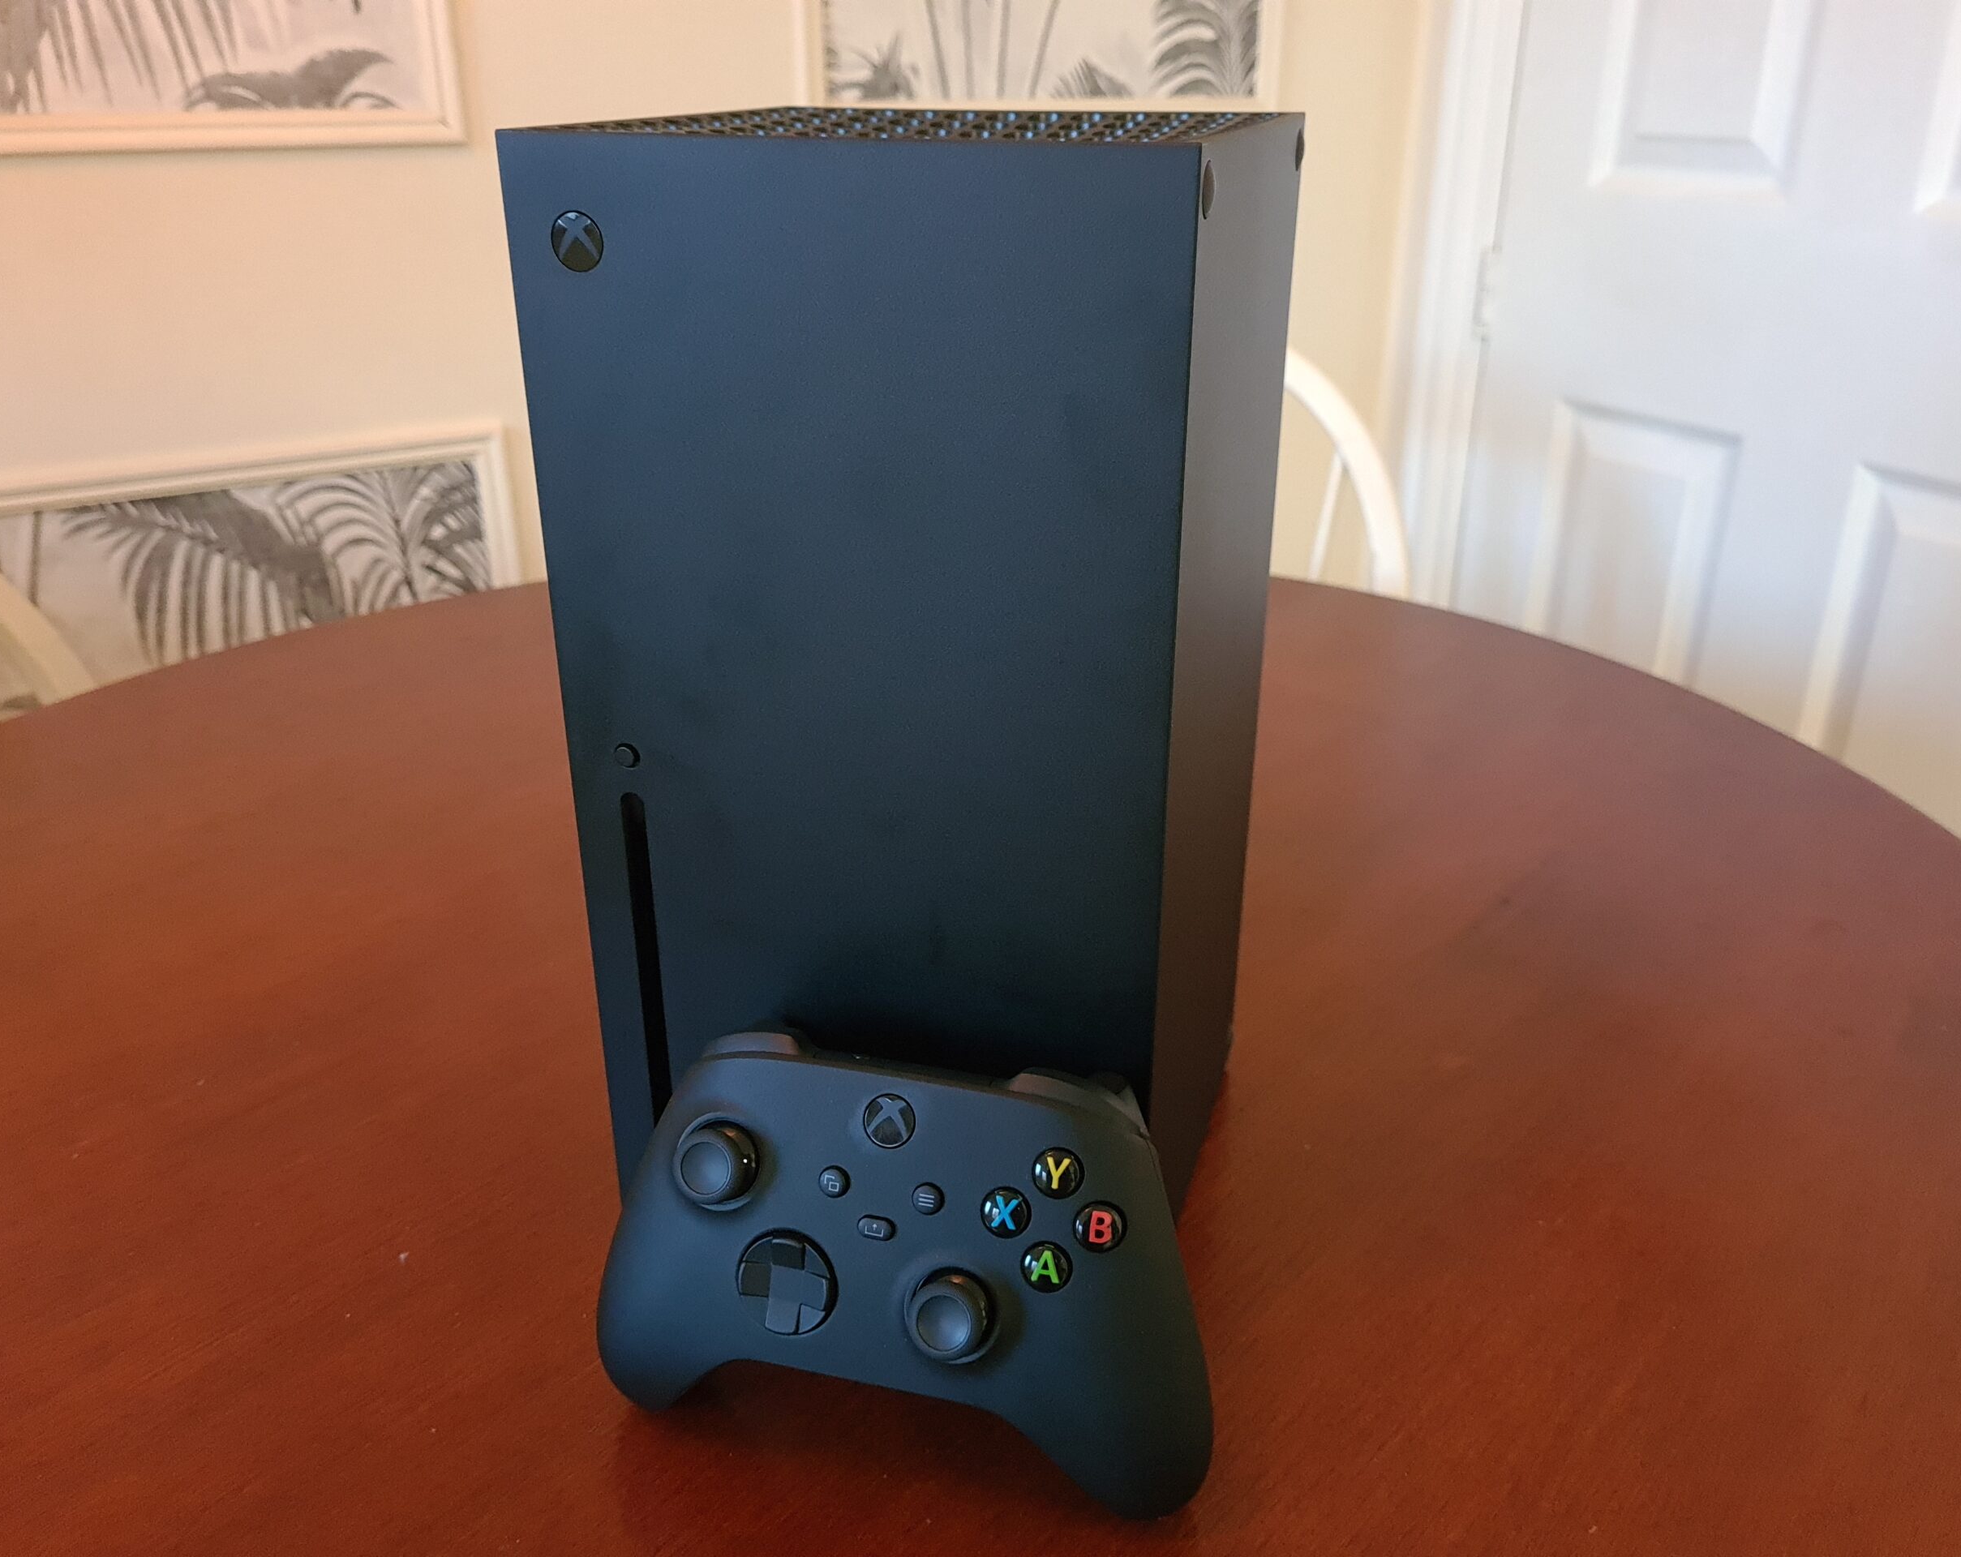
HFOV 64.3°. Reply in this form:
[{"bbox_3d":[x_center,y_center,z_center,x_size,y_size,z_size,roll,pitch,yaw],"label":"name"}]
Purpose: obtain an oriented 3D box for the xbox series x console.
[{"bbox_3d":[-0.007,-0.021,0.436,0.151,0.301,0.151,8,26,16],"label":"xbox series x console"}]

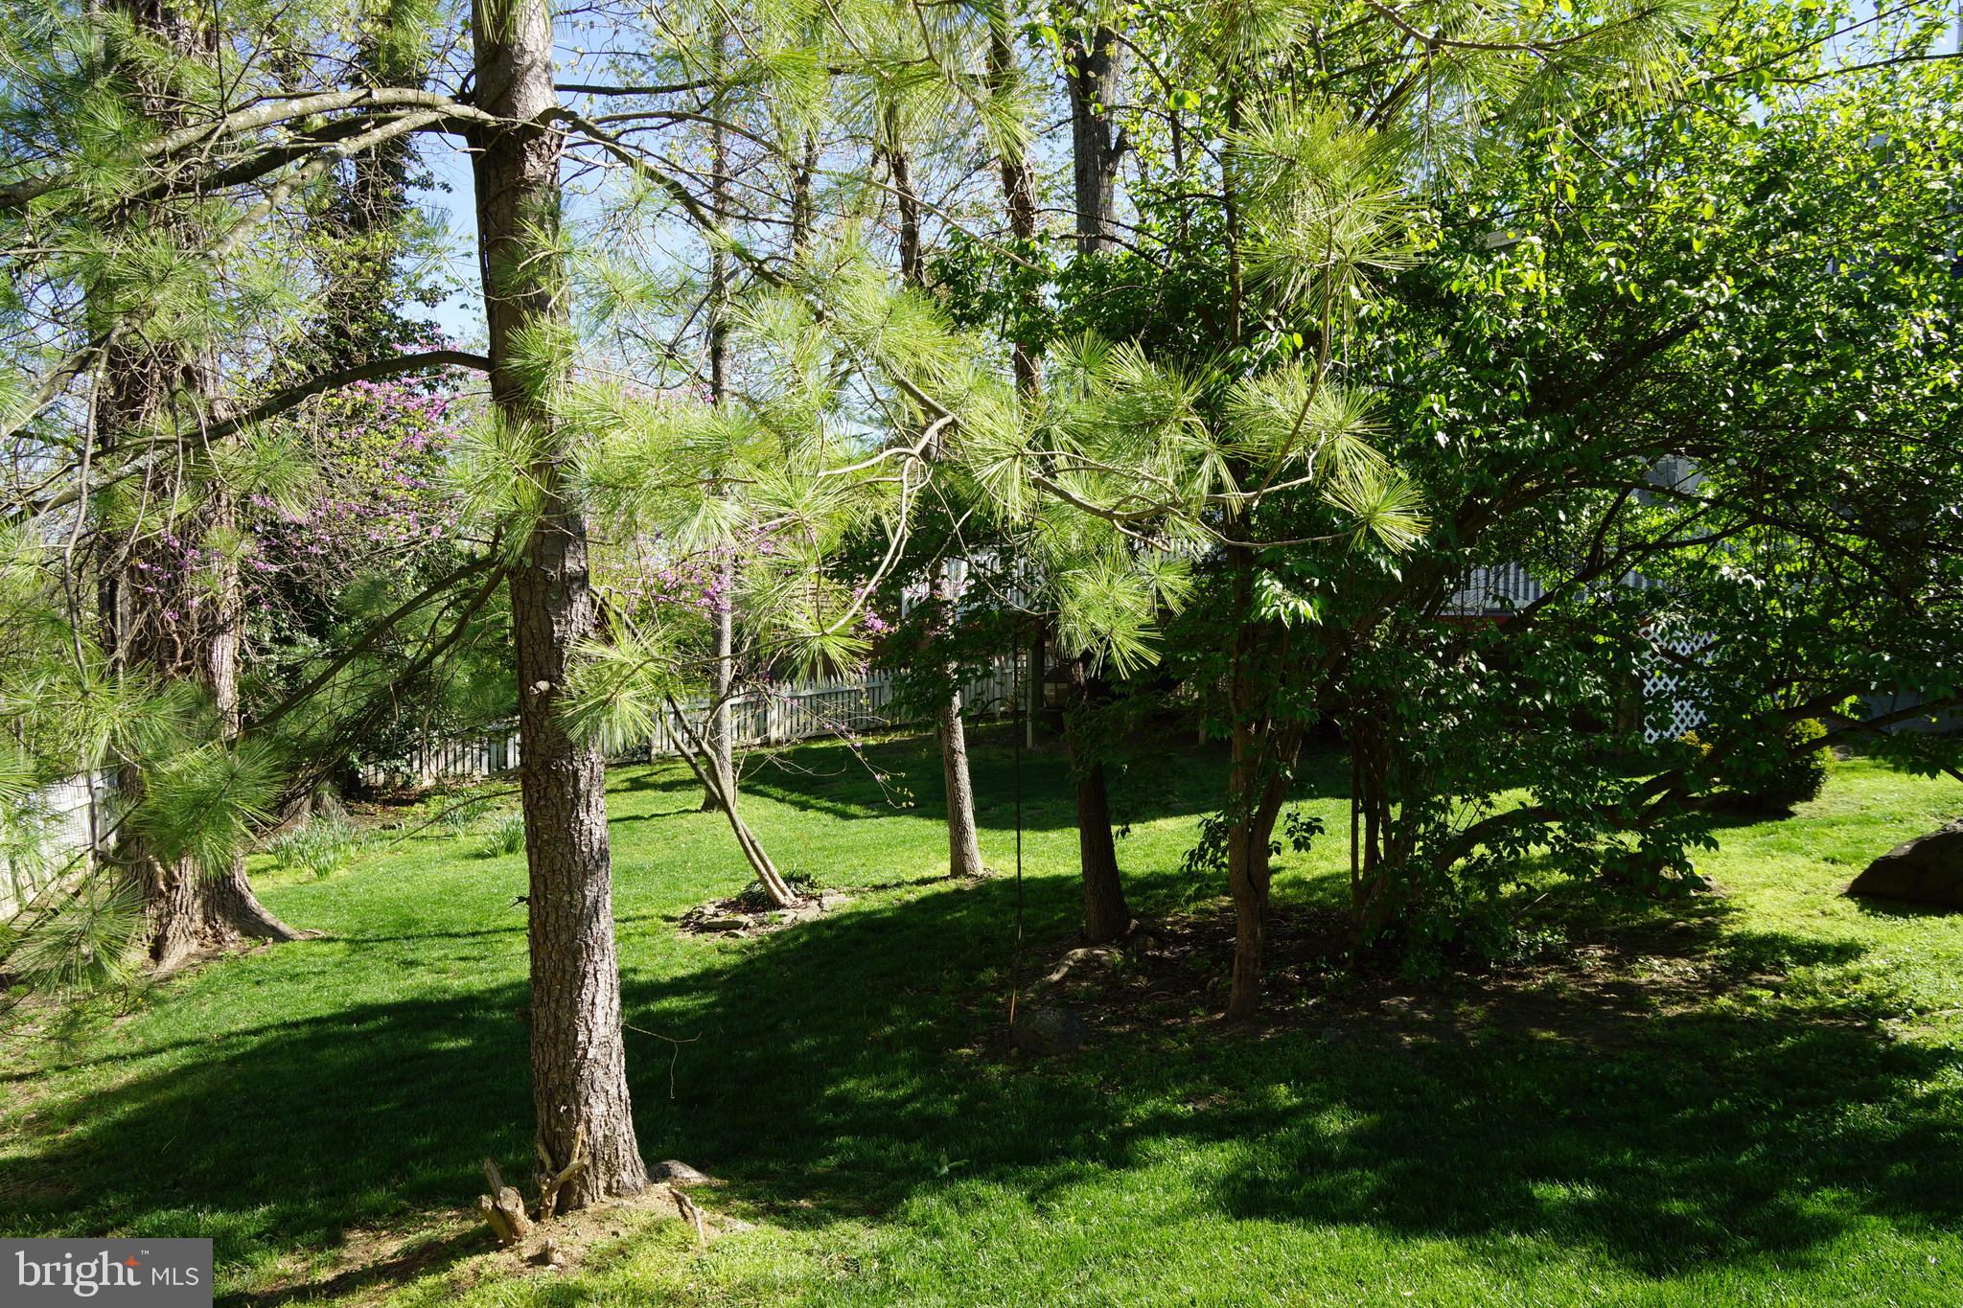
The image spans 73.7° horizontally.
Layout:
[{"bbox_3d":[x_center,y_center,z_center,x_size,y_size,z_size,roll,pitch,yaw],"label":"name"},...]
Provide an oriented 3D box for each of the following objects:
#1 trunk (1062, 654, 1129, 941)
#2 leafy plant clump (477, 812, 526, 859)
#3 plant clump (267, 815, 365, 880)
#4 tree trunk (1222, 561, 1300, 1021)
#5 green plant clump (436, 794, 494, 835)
[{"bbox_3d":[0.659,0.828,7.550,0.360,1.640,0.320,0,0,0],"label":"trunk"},{"bbox_3d":[-4.381,1.653,12.000,0.530,0.370,0.500,0,1,0],"label":"leafy plant clump"},{"bbox_3d":[-5.334,1.551,10.500,0.800,0.410,0.750,0,0,0],"label":"plant clump"},{"bbox_3d":[1.290,0.631,6.050,0.350,2.100,0.310,0,0,0],"label":"tree trunk"},{"bbox_3d":[-5.450,1.699,13.800,0.600,0.370,0.520,0,1,0],"label":"green plant clump"}]

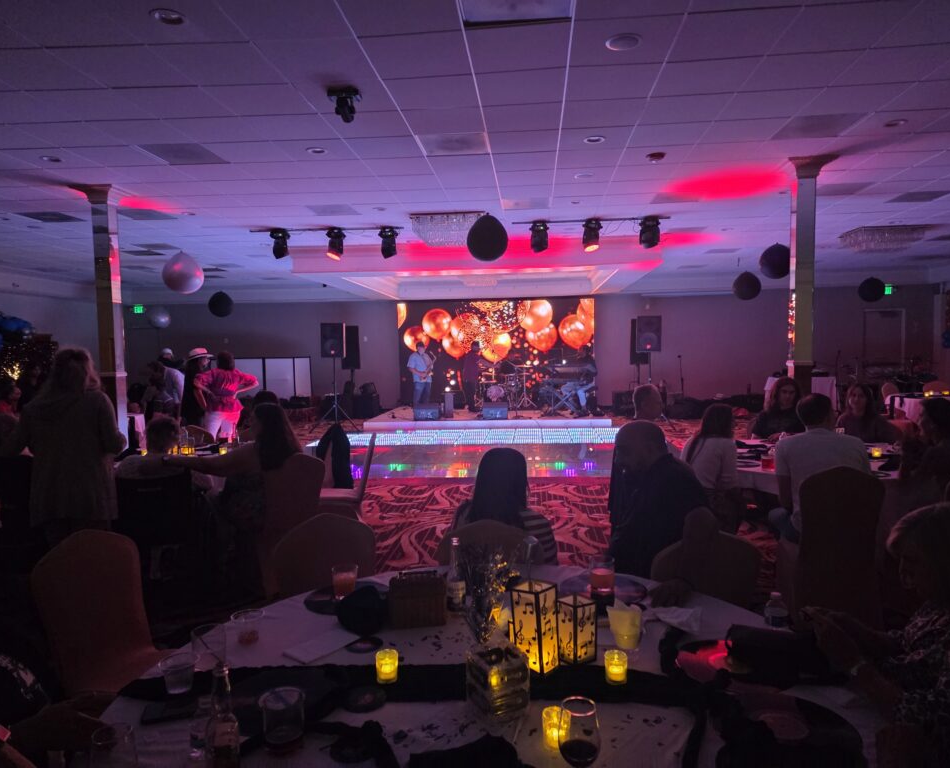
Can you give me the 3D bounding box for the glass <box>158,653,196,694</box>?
[{"bbox_3d":[-0.734,0.709,1.673,0.086,0.078,0.086,-1,2,0],"label":"glass"}]

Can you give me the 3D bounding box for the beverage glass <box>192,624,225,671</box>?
[{"bbox_3d":[-0.715,0.710,1.834,0.090,0.097,0.090,-1,3,5],"label":"beverage glass"}]

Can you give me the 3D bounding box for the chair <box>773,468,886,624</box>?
[{"bbox_3d":[2.009,0.880,3.831,0.450,0.910,0.570,0,3,17],"label":"chair"}]

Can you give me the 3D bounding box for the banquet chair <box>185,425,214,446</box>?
[{"bbox_3d":[-2.594,0.848,6.229,0.450,0.910,0.570,-2,3,-10],"label":"banquet chair"}]

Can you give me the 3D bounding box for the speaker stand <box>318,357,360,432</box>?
[{"bbox_3d":[-2.765,0.209,13.363,0.920,1.490,0.860,-1,3,5],"label":"speaker stand"}]

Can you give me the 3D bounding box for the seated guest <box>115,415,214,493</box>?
[{"bbox_3d":[-2.054,0.785,4.398,0.520,1.200,0.800,-2,3,-27],"label":"seated guest"}]

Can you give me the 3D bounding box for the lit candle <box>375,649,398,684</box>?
[{"bbox_3d":[-0.223,0.722,1.738,0.058,0.066,0.058,-1,3,5],"label":"lit candle"}]

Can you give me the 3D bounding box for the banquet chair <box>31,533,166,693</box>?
[{"bbox_3d":[-1.228,1.010,2.417,0.570,0.910,0.450,1,3,36],"label":"banquet chair"}]

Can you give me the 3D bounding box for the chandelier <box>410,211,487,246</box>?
[{"bbox_3d":[-0.307,-2.098,9.326,0.975,0.290,0.970,-1,3,5],"label":"chandelier"}]

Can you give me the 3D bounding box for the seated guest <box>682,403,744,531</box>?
[{"bbox_3d":[1.630,0.734,4.457,0.750,1.240,0.480,-3,3,-41],"label":"seated guest"}]

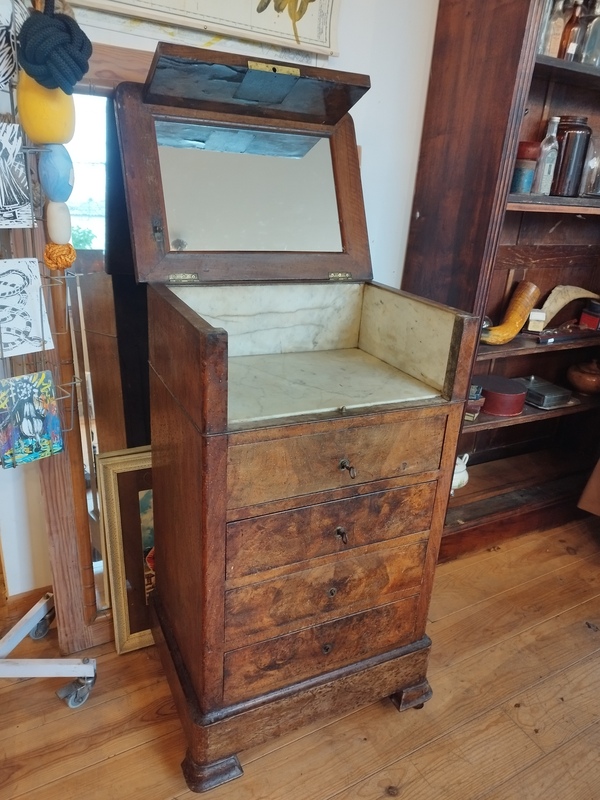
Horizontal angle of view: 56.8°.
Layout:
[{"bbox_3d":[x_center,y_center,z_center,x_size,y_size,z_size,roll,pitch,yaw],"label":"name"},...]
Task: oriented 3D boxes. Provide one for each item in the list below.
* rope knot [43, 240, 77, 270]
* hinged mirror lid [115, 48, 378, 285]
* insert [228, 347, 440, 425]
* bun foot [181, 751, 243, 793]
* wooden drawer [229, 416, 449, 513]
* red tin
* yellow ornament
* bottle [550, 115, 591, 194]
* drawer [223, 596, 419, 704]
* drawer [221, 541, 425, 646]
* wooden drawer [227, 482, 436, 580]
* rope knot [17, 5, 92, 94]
[{"bbox_3d":[-0.421,-0.254,0.976,0.051,0.049,0.051,-6,22,-25],"label":"rope knot"},{"bbox_3d":[-0.072,-0.489,1.208,0.578,0.430,0.187,-6,-2,-25],"label":"hinged mirror lid"},{"bbox_3d":[0.009,-0.040,1.144,0.460,0.019,0.369,-6,22,-25],"label":"insert"},{"bbox_3d":[-0.182,0.735,1.150,0.102,0.051,0.096,-6,22,-25],"label":"bun foot"},{"bbox_3d":[0.005,0.046,1.173,0.454,0.117,0.375,-6,22,-25],"label":"wooden drawer"},{"bbox_3d":[0.678,-0.015,1.911,0.188,0.080,0.188,3,20,-1],"label":"red tin"},{"bbox_3d":[-0.411,-0.476,0.897,0.086,0.109,0.086,-6,22,-25],"label":"yellow ornament"},{"bbox_3d":[0.822,-0.743,1.713,0.119,0.229,0.119,-6,22,-25],"label":"bottle"},{"bbox_3d":[-0.021,0.450,1.318,0.454,0.120,0.375,-6,22,-25],"label":"drawer"},{"bbox_3d":[-0.013,0.316,1.270,0.454,0.117,0.375,-6,22,-25],"label":"drawer"},{"bbox_3d":[-0.004,0.182,1.222,0.454,0.119,0.375,-6,22,-25],"label":"wooden drawer"},{"bbox_3d":[-0.388,-0.552,0.877,0.112,0.115,0.112,-6,22,-25],"label":"rope knot"}]

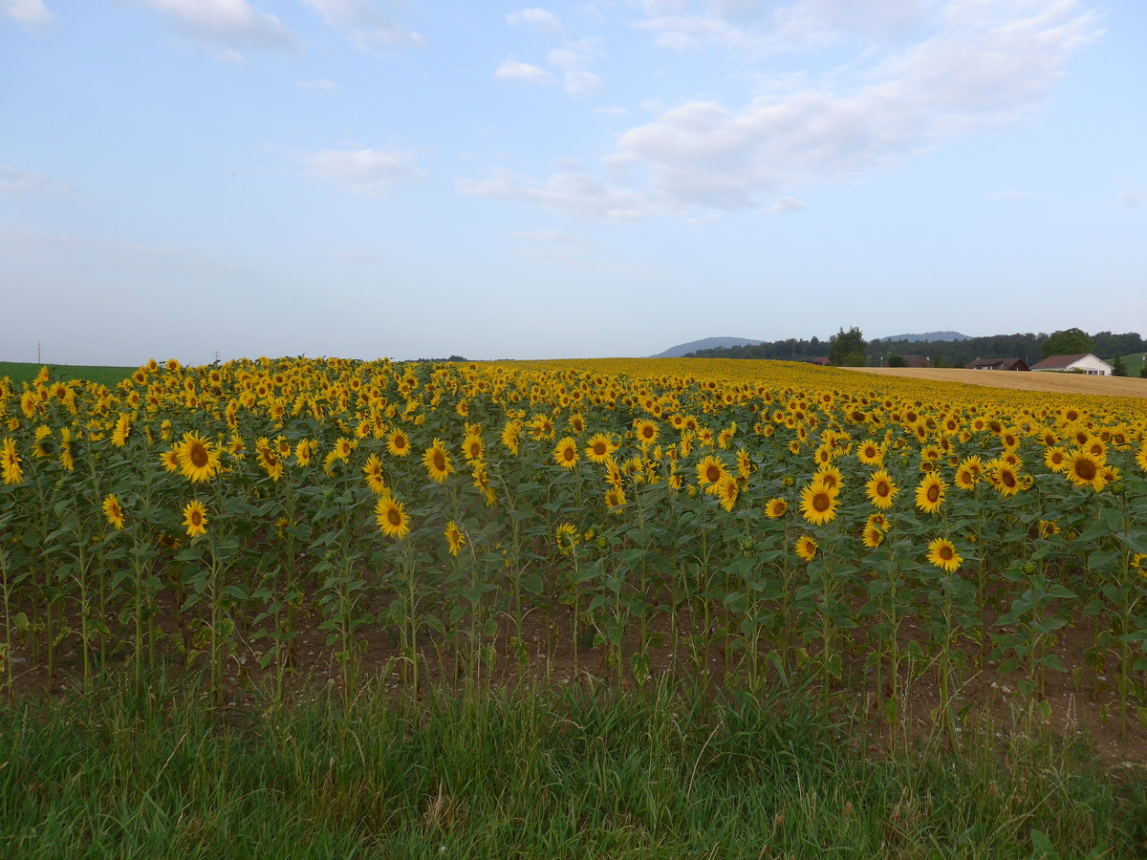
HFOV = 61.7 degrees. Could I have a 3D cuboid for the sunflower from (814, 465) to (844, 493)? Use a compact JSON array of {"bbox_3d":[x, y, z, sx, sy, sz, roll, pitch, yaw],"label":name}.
[{"bbox_3d":[1.458,0.282,5.500,0.179,0.190,0.066,1,3,28],"label":"sunflower"}]

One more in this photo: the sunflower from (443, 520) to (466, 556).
[{"bbox_3d":[-0.644,0.587,5.200,0.060,0.195,0.170,-3,4,-43],"label":"sunflower"}]

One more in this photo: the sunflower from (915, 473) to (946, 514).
[{"bbox_3d":[1.783,0.318,4.800,0.070,0.205,0.193,-2,3,-34],"label":"sunflower"}]

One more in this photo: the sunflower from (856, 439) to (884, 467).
[{"bbox_3d":[2.035,0.161,6.600,0.175,0.180,0.070,2,9,32],"label":"sunflower"}]

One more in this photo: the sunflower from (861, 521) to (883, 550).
[{"bbox_3d":[1.526,0.539,4.900,0.065,0.135,0.135,-2,4,-35],"label":"sunflower"}]

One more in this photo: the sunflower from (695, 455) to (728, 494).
[{"bbox_3d":[0.776,0.253,5.400,0.205,0.215,0.080,2,12,28],"label":"sunflower"}]

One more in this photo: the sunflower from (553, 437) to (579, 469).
[{"bbox_3d":[-0.048,0.150,6.400,0.200,0.215,0.070,2,4,40],"label":"sunflower"}]

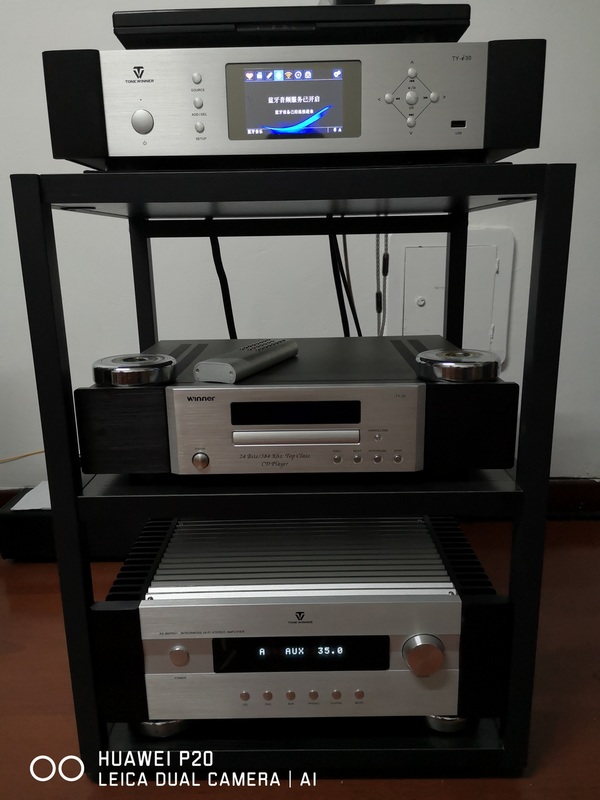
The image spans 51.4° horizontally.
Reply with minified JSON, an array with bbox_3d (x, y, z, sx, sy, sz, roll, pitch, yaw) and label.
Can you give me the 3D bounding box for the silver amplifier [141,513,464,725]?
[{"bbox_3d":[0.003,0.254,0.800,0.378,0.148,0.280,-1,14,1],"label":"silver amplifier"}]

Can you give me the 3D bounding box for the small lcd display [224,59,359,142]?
[{"bbox_3d":[-0.005,-0.261,0.546,0.115,0.061,0.015,-1,14,1],"label":"small lcd display"}]

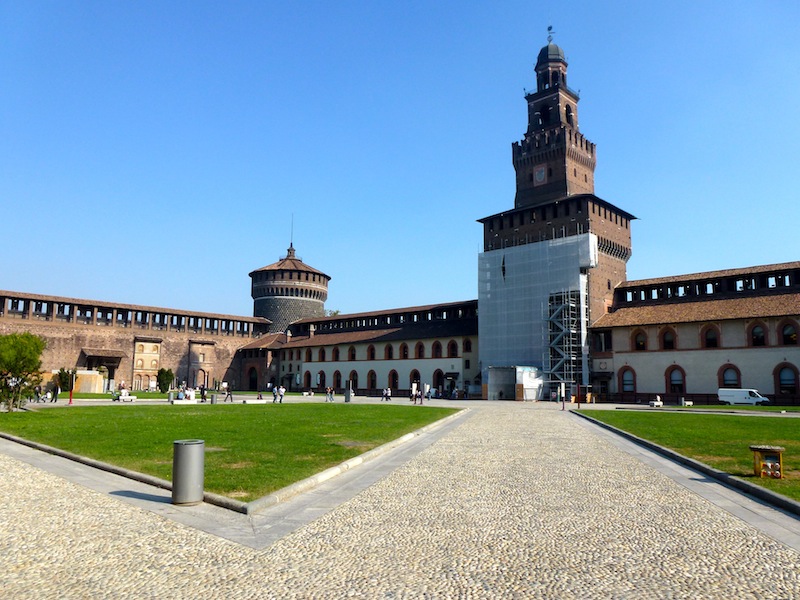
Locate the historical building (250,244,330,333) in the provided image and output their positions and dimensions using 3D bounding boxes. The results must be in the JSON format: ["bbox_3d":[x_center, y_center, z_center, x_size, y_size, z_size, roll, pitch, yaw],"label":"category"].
[{"bbox_3d":[-33.041,4.884,164.754,23.973,44.187,23.973,-8,-12,43],"label":"historical building"}]

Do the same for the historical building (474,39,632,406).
[{"bbox_3d":[29.541,-17.209,102.839,22.600,70.085,21.800,-8,-12,43],"label":"historical building"}]

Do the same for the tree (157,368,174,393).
[{"bbox_3d":[-43.891,15.187,104.000,3.056,4.631,3.056,4,-10,-22],"label":"tree"}]

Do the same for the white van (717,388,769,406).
[{"bbox_3d":[42.978,12.091,69.314,5.150,2.200,2.000,-8,-12,43],"label":"white van"}]

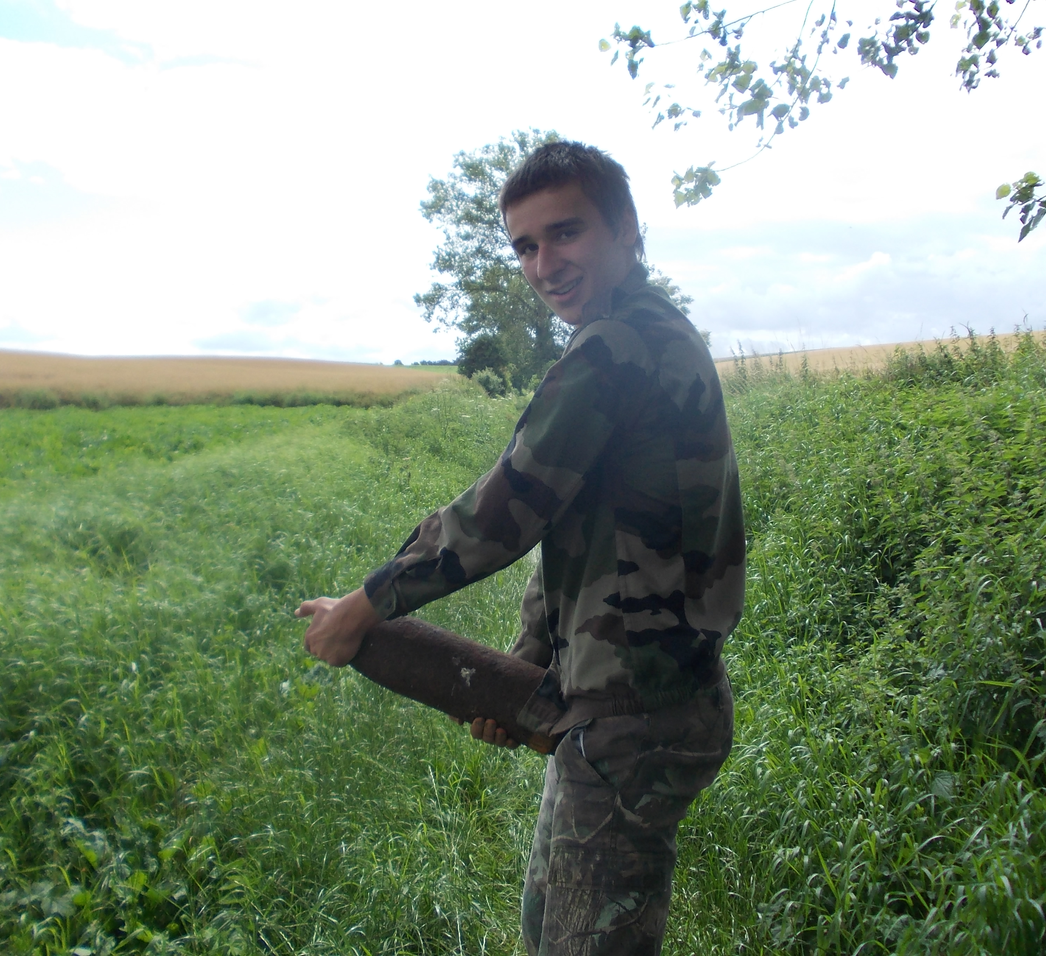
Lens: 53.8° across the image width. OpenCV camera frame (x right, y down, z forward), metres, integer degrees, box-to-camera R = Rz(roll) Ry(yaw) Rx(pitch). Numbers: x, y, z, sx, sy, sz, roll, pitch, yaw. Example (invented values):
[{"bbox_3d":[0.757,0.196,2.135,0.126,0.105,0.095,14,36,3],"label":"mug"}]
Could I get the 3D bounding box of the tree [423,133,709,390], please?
[{"bbox_3d":[1.480,-8.820,42.300,11.300,10.600,10.200,0,6,0],"label":"tree"}]

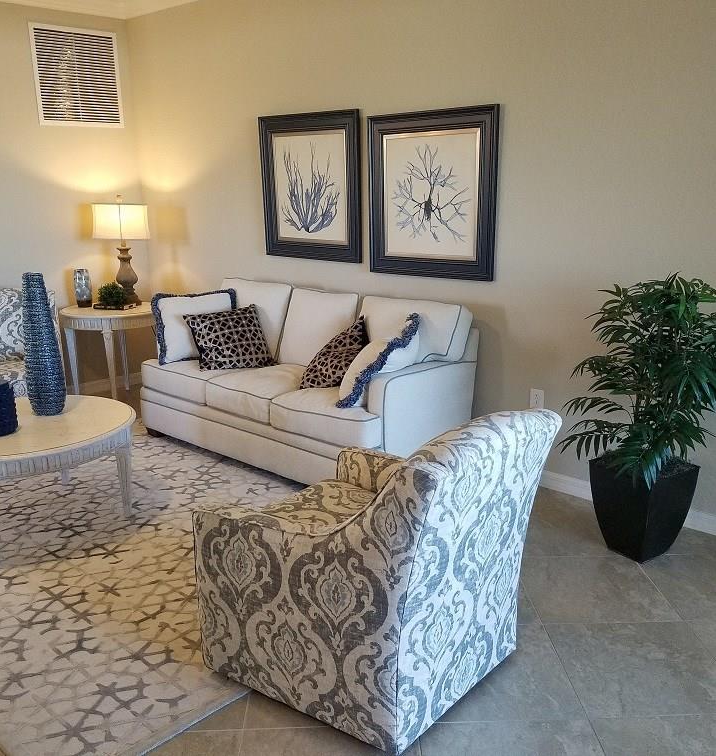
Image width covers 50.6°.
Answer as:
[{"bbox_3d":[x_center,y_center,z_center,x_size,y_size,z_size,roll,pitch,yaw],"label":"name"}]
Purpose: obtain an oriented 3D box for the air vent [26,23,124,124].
[{"bbox_3d":[-2.060,-2.220,5.607,0.020,0.684,0.673,12,19,42],"label":"air vent"}]

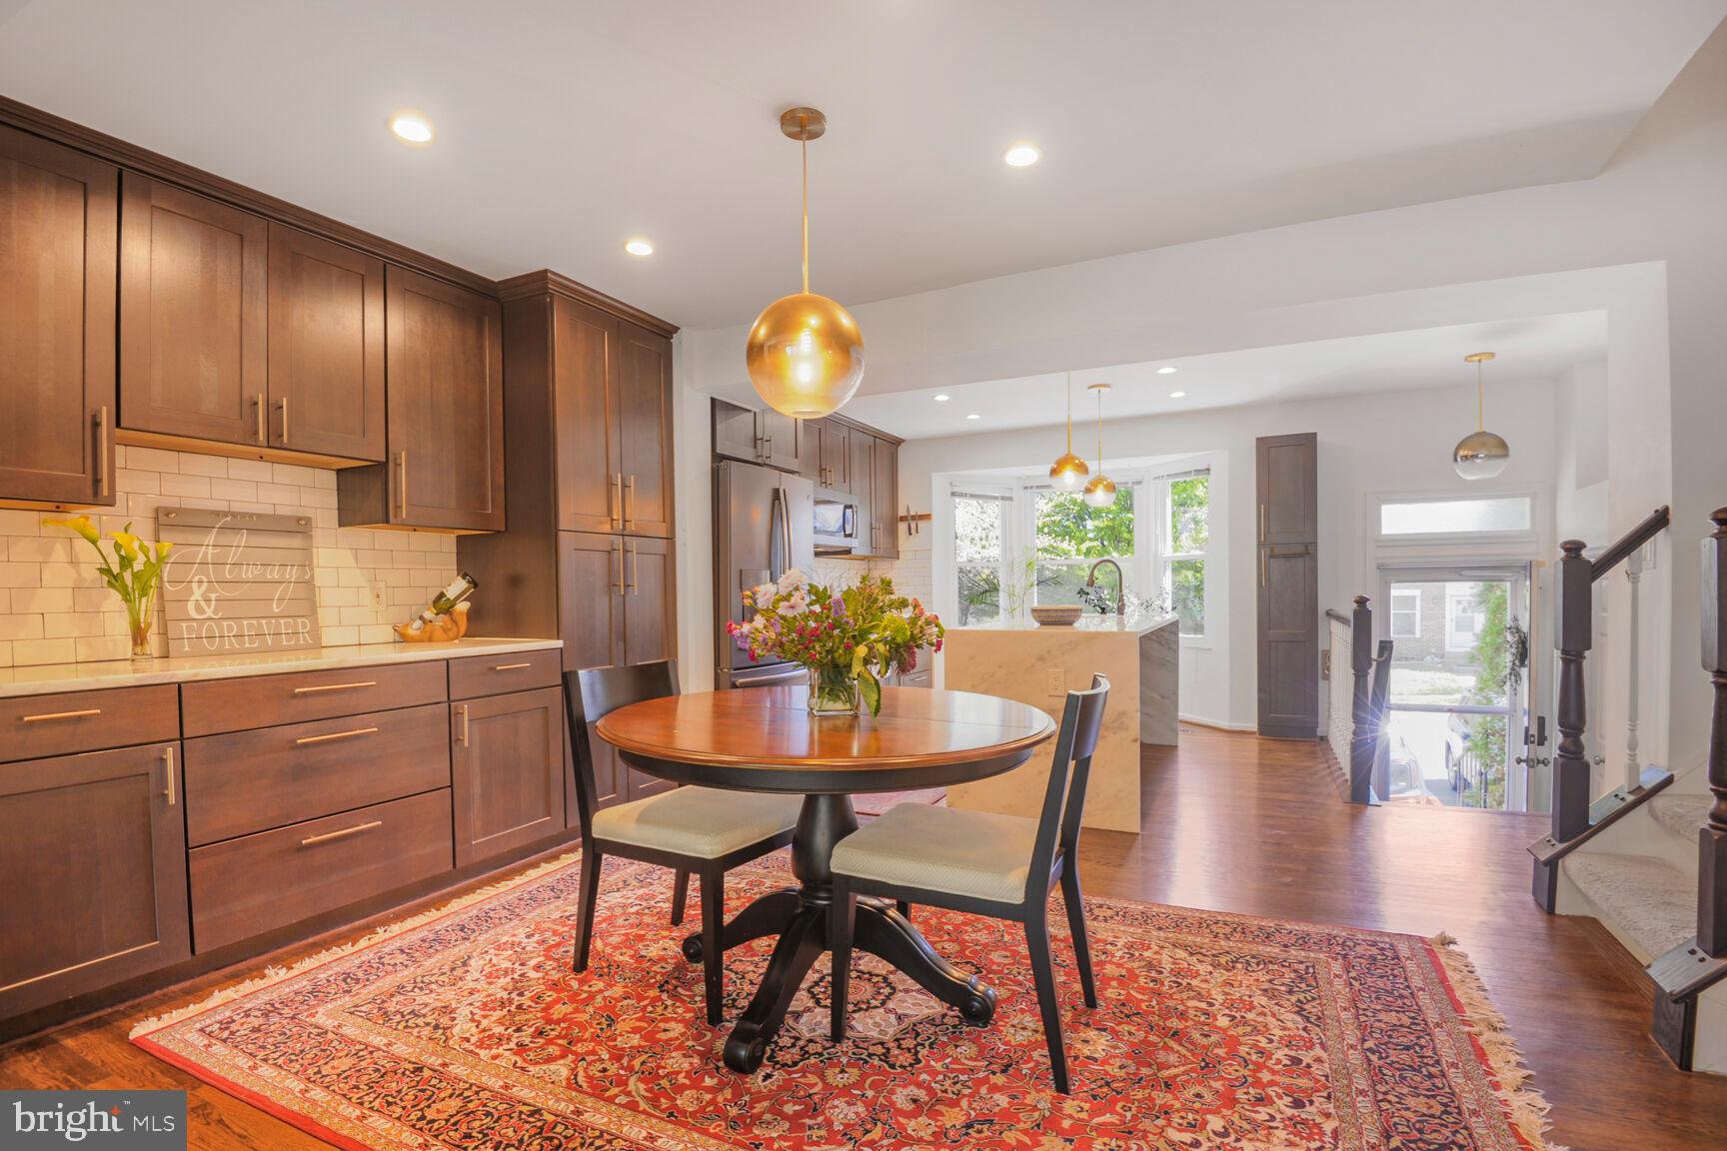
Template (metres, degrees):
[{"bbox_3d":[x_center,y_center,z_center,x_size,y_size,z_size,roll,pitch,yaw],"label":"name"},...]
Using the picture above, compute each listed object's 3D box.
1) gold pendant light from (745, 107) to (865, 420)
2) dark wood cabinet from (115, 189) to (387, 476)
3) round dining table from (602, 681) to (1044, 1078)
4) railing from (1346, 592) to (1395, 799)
[{"bbox_3d":[-0.167,-0.865,2.155,0.325,0.830,0.325,0,0,0],"label":"gold pendant light"},{"bbox_3d":[-2.125,-0.800,2.635,0.330,0.770,0.765,0,0,27],"label":"dark wood cabinet"},{"bbox_3d":[-0.105,0.780,2.160,1.220,0.770,1.220,0,0,0],"label":"round dining table"},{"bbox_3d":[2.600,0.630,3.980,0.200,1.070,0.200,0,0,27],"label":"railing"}]

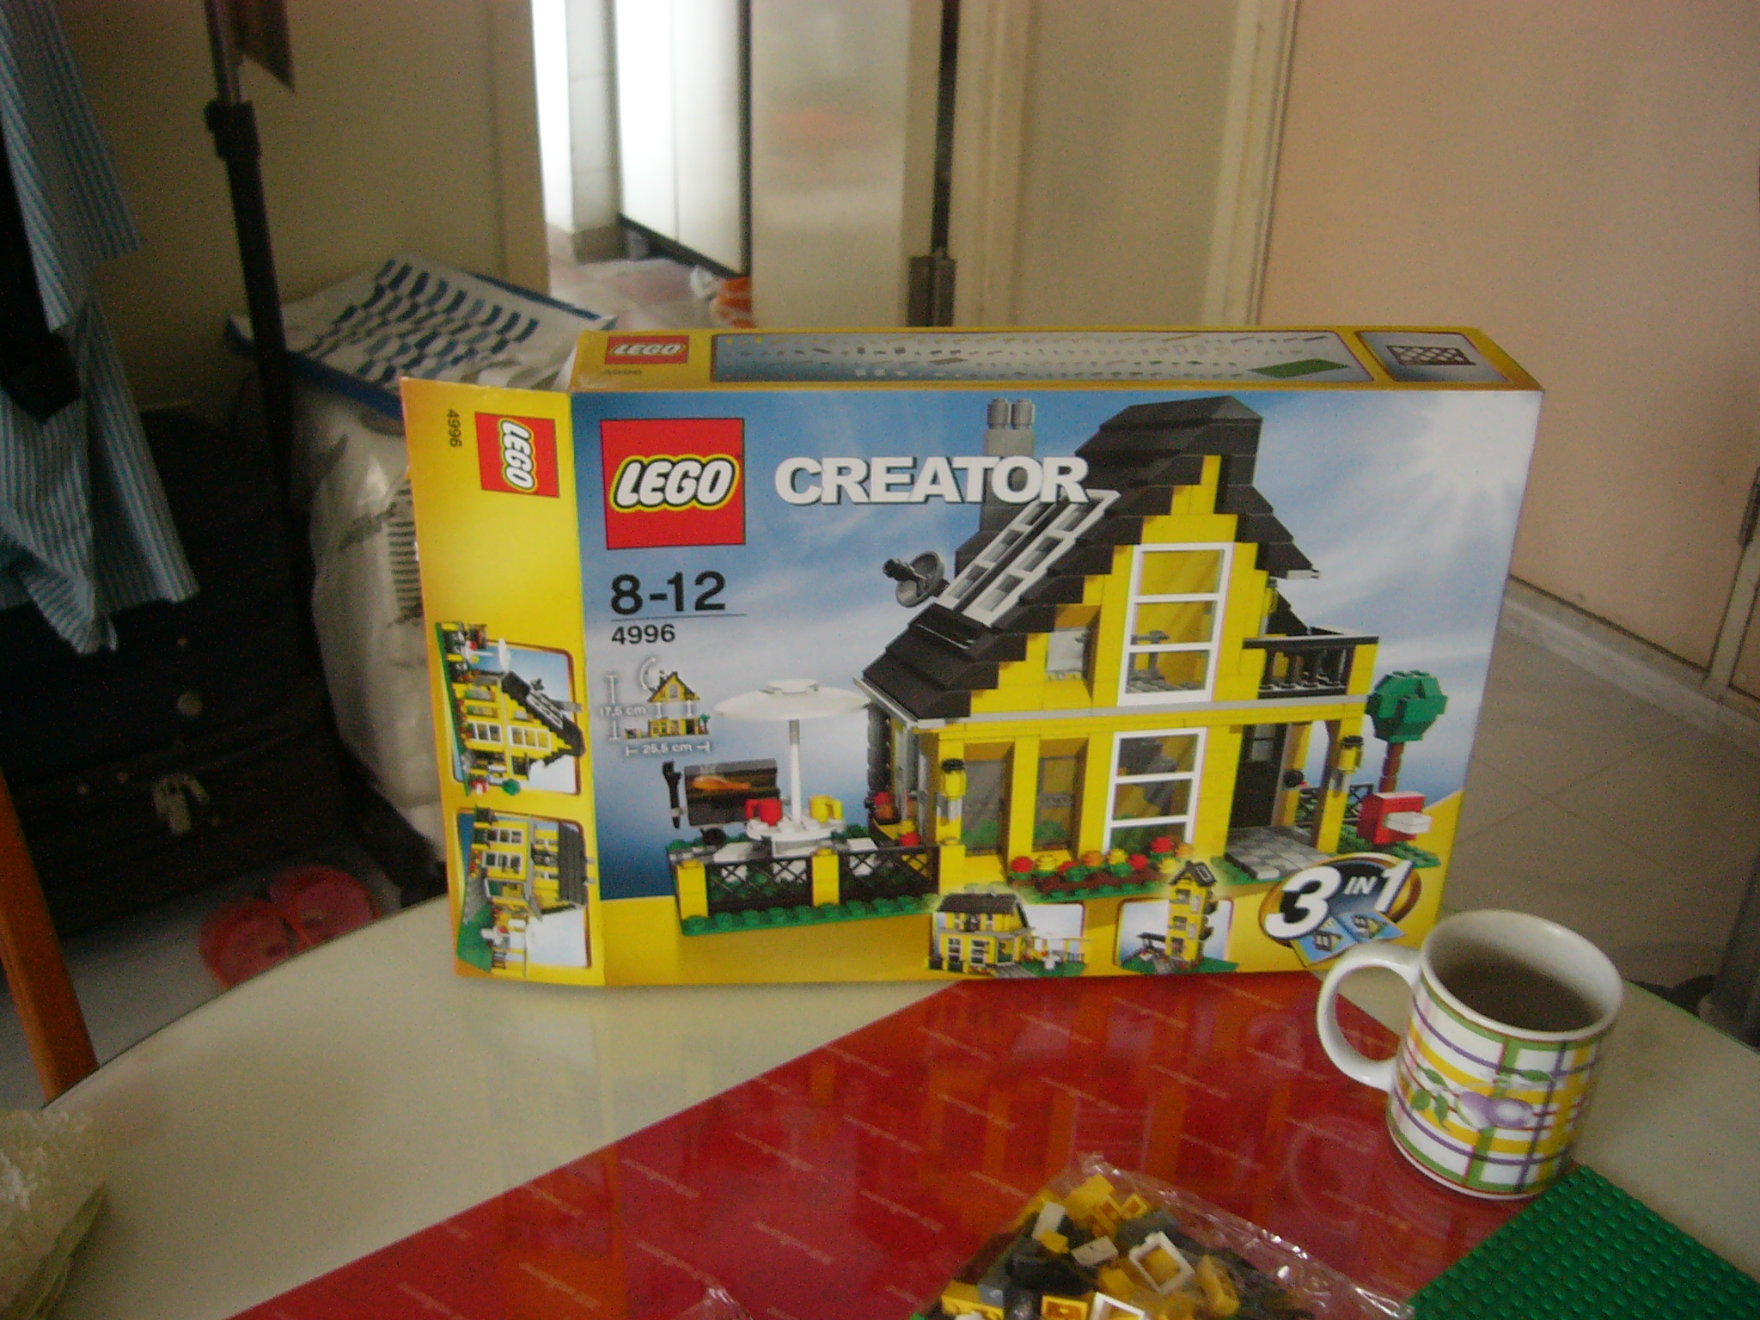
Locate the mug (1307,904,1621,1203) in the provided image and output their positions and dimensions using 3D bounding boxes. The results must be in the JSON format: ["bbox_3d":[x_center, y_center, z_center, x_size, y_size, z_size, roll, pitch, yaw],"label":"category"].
[{"bbox_3d":[0.245,0.163,0.760,0.115,0.091,0.078,13,33,18],"label":"mug"}]

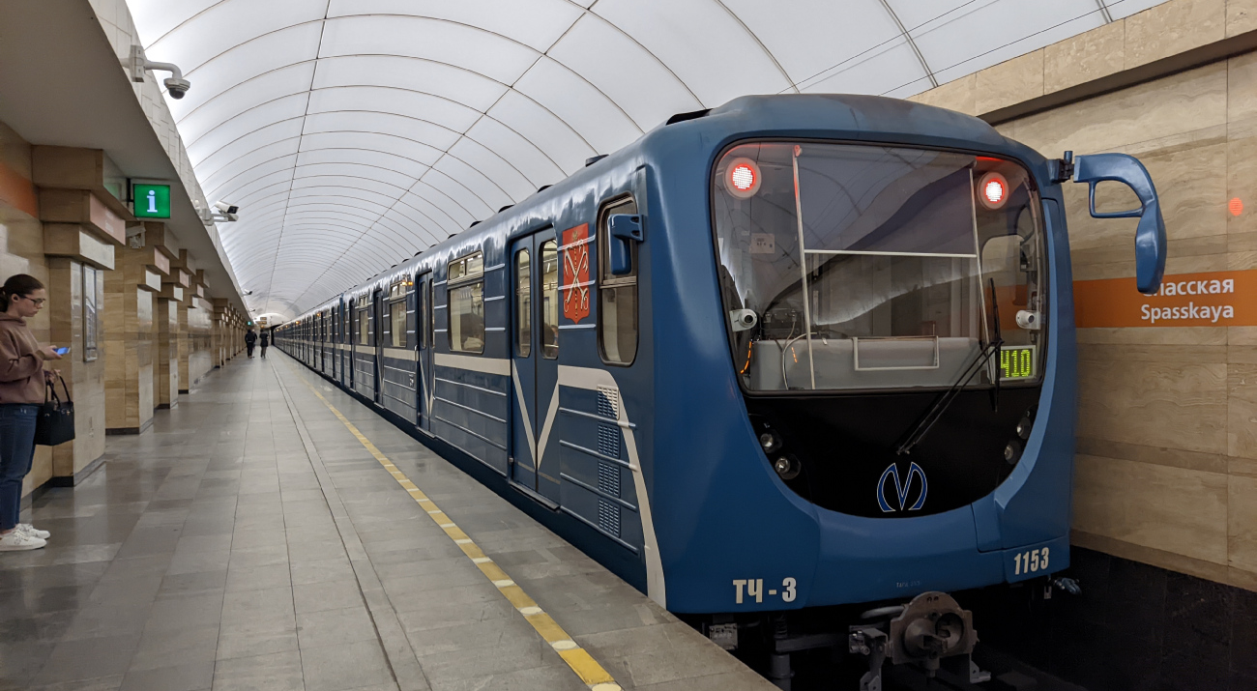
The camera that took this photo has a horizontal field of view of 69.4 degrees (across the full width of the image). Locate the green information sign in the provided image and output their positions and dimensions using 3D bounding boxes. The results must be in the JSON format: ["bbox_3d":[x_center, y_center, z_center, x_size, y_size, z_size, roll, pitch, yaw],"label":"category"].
[{"bbox_3d":[-4.790,-1.449,9.139,0.335,0.345,0.090,-1,1,-22],"label":"green information sign"}]

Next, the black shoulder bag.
[{"bbox_3d":[-3.600,0.388,5.632,0.190,0.430,0.290,0,1,-6],"label":"black shoulder bag"}]

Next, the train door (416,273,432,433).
[{"bbox_3d":[-2.411,0.077,10.956,0.110,1.910,1.300,-1,1,-22],"label":"train door"}]

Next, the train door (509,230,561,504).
[{"bbox_3d":[-0.675,0.116,6.664,0.110,1.910,1.320,-1,1,-22],"label":"train door"}]

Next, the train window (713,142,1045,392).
[{"bbox_3d":[1.452,-0.422,4.855,2.140,1.320,0.240,-1,1,-22],"label":"train window"}]

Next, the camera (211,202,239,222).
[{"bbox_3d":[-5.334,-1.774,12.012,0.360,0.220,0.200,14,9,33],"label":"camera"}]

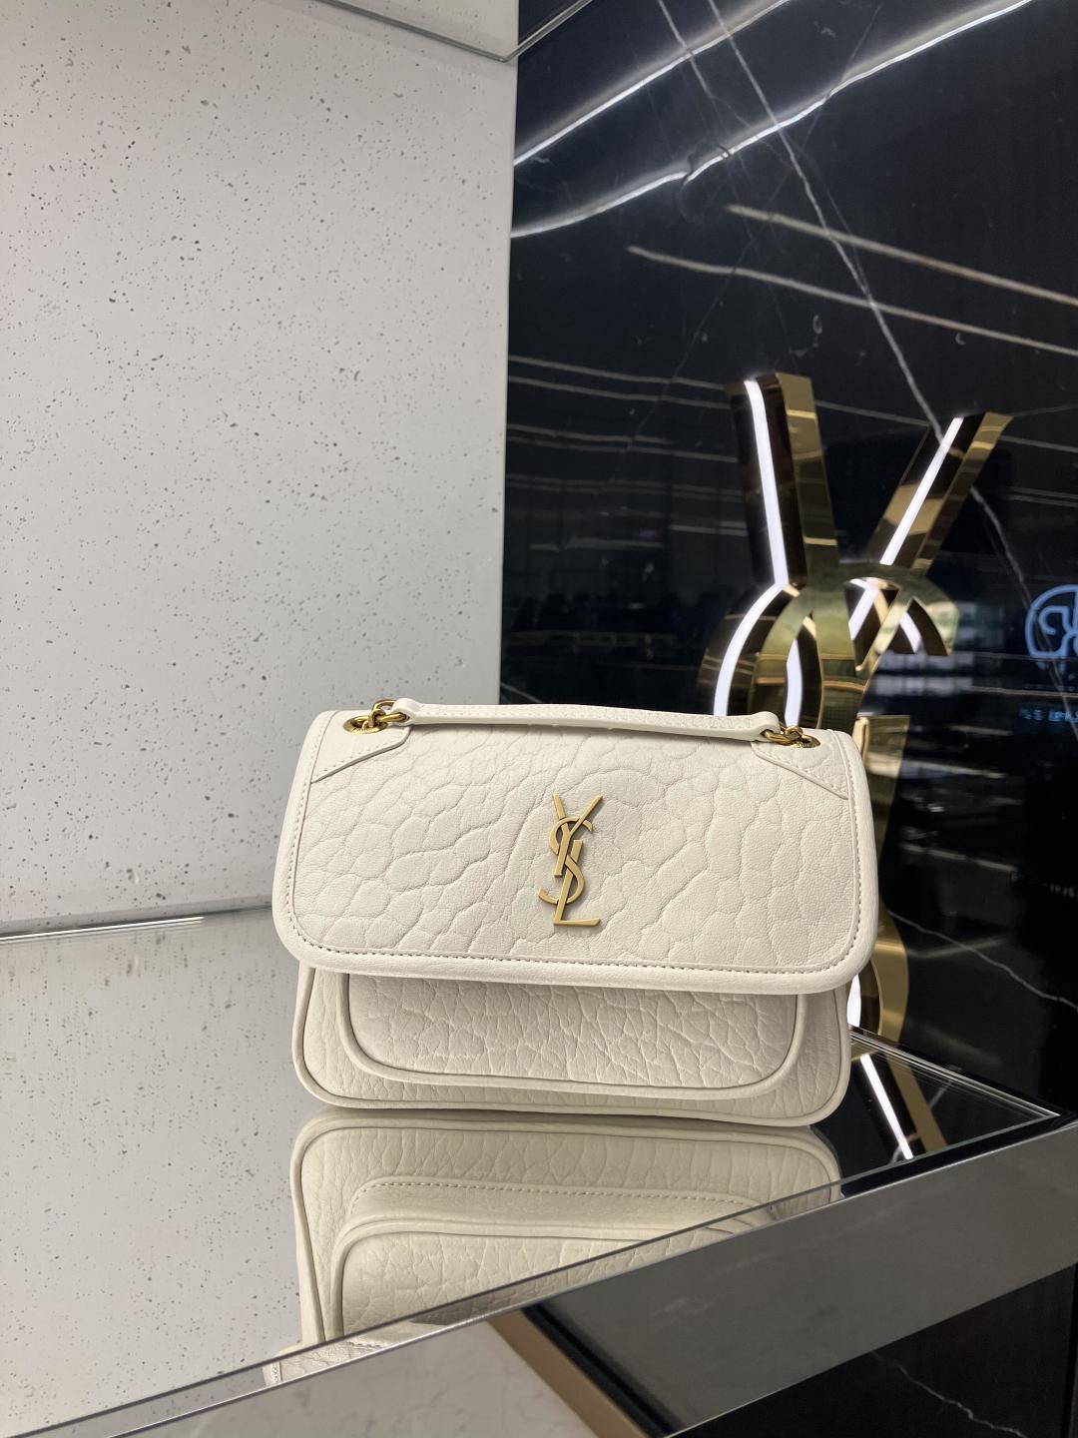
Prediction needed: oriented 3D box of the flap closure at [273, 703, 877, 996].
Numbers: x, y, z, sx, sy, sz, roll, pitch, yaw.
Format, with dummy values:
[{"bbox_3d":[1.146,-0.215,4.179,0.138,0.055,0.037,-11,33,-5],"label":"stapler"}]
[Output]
[{"bbox_3d":[0.018,0.061,0.585,0.277,0.120,0.100,2,4,3],"label":"flap closure"}]

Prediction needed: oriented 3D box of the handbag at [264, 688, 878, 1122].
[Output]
[{"bbox_3d":[0.017,0.097,0.597,0.278,0.200,0.120,2,4,3],"label":"handbag"}]

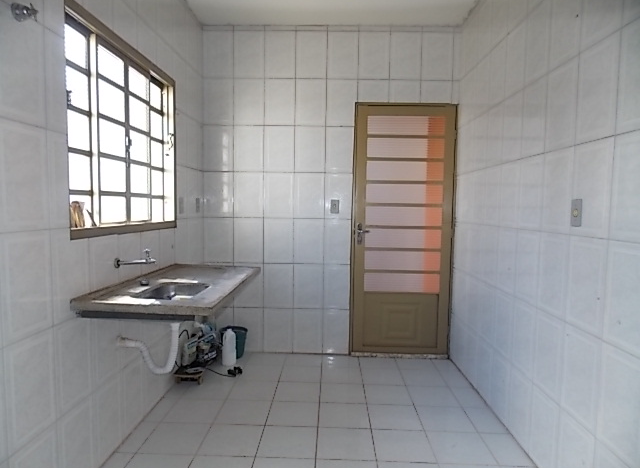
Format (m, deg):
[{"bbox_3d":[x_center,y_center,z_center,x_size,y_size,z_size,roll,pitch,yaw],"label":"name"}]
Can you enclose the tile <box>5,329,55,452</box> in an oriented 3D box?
[{"bbox_3d":[-1.080,0.575,1.591,0.010,0.385,0.256,1,4,2],"label":"tile"}]

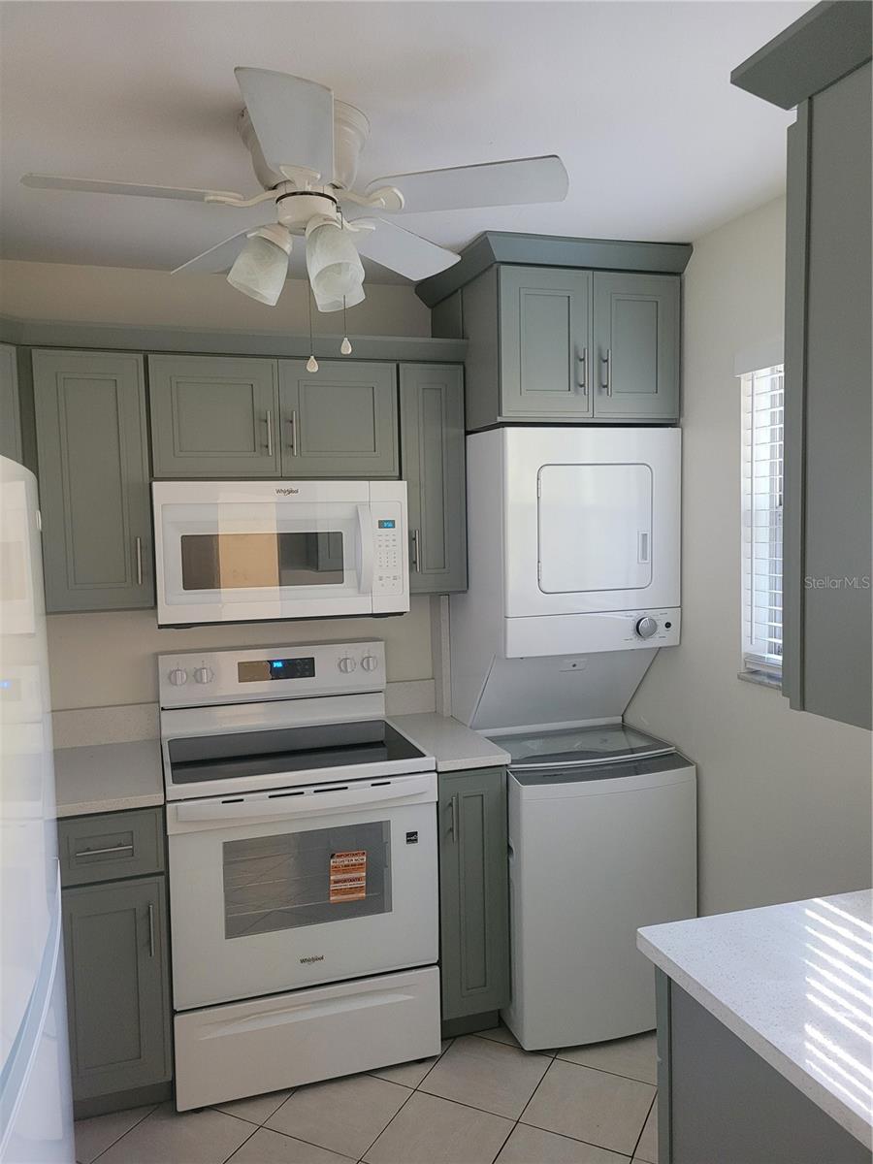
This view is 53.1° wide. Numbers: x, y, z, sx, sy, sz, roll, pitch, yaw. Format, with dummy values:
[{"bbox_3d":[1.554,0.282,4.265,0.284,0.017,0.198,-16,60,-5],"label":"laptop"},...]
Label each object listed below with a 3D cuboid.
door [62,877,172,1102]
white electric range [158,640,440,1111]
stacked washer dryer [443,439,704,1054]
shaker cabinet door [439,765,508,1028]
[{"bbox_3d":[-0.871,1.087,2.347,0.296,0.579,0.022,-3,5,-18],"label":"door"},{"bbox_3d":[-0.447,0.835,2.745,0.757,1.192,0.675,-3,5,-18],"label":"white electric range"},{"bbox_3d":[0.436,0.458,2.930,0.606,1.880,0.675,-3,5,-18],"label":"stacked washer dryer"},{"bbox_3d":[0.115,0.942,2.667,0.223,0.763,0.022,-3,5,-18],"label":"shaker cabinet door"}]

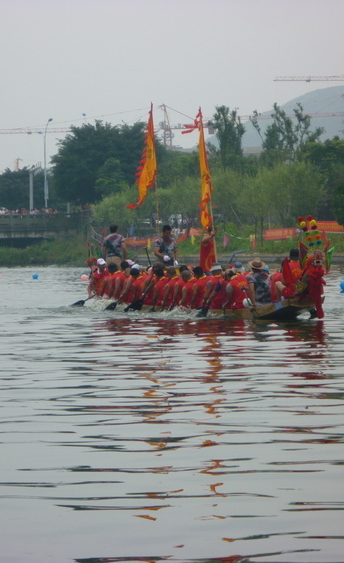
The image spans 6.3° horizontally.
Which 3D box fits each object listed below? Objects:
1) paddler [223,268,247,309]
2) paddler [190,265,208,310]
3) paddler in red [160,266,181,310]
[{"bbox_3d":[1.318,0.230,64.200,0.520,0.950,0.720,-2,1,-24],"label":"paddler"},{"bbox_3d":[0.568,0.165,64.900,0.520,0.950,0.700,-1,1,-31],"label":"paddler"},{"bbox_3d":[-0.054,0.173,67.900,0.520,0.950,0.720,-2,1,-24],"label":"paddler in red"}]

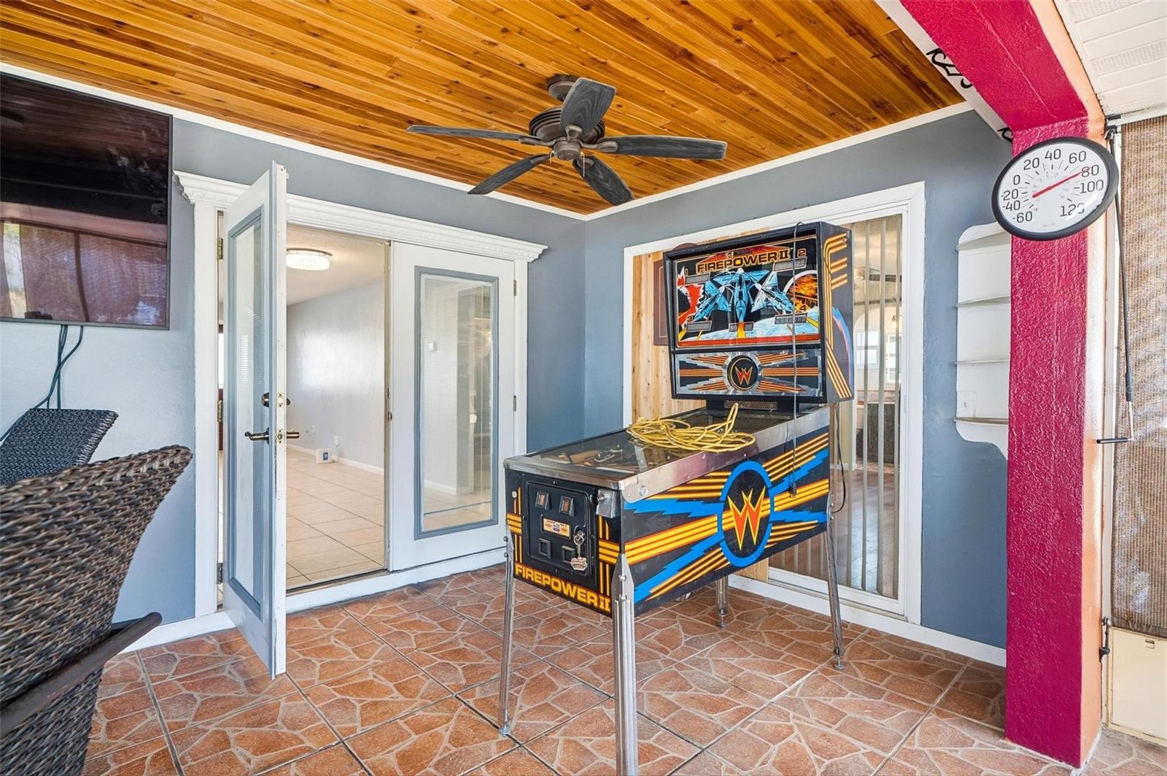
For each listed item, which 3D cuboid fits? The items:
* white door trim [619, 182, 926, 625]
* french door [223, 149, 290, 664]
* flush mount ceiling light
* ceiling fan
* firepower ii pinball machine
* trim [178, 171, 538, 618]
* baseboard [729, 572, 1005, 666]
[{"bbox_3d":[0.967,0.071,3.519,0.050,2.146,1.945,0,1,-44],"label":"white door trim"},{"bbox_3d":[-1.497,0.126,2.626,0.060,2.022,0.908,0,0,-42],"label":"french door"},{"bbox_3d":[-2.770,-1.278,5.850,0.450,0.125,0.450,0,0,-41],"label":"flush mount ceiling light"},{"bbox_3d":[-0.074,-1.140,2.513,1.300,0.370,1.300,0,0,-43],"label":"ceiling fan"},{"bbox_3d":[0.427,0.292,2.331,1.420,1.890,0.770,0,0,-43],"label":"firepower ii pinball machine"},{"bbox_3d":[-1.114,0.053,3.505,2.220,2.150,0.110,0,0,-41],"label":"trim"},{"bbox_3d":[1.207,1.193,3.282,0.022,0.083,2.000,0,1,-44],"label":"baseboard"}]

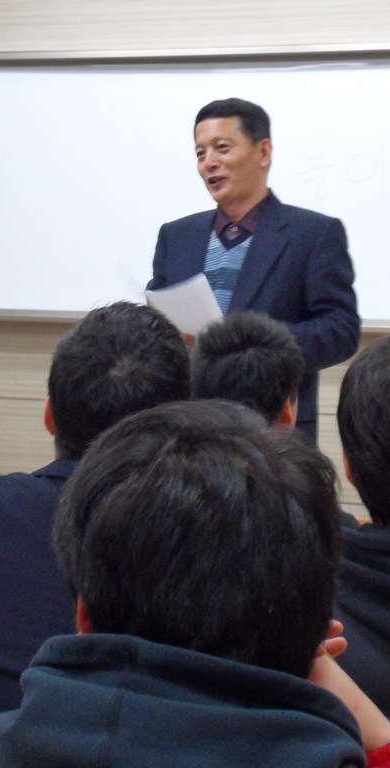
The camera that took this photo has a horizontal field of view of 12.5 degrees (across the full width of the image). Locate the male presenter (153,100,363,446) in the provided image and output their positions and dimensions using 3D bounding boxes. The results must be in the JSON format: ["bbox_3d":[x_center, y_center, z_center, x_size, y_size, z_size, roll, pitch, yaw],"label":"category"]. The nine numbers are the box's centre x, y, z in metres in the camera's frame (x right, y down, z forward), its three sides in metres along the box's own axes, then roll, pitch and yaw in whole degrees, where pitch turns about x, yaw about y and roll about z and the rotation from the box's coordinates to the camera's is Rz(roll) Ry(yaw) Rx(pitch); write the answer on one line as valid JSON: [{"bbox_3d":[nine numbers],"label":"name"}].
[{"bbox_3d":[0.125,0.190,4.170,0.550,1.700,0.420,3,5,23],"label":"male presenter"}]

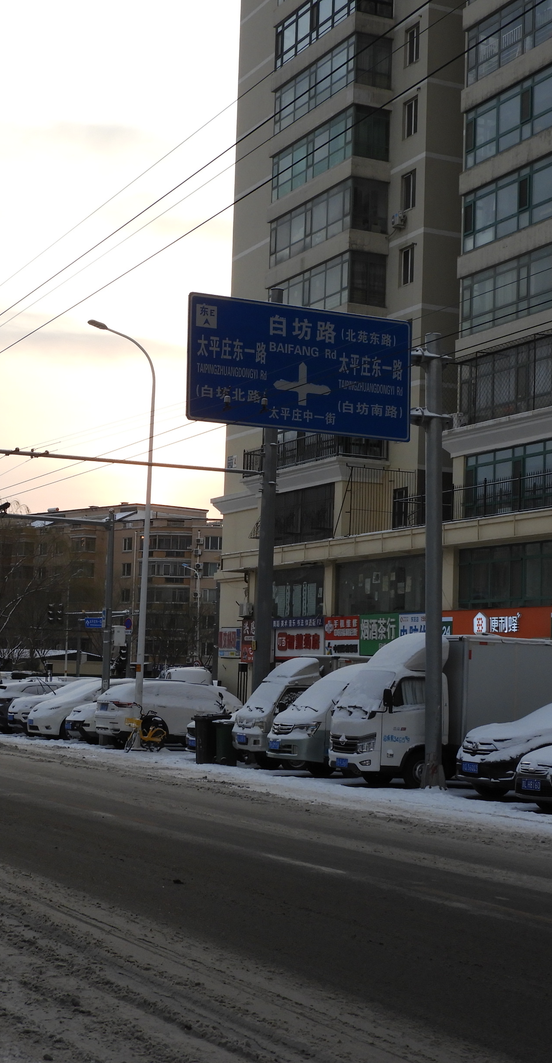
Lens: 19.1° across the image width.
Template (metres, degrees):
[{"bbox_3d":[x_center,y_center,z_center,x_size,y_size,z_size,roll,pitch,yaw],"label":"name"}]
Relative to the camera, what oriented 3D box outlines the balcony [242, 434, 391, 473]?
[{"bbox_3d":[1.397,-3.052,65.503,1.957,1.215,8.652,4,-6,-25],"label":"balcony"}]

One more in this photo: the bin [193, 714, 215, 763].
[{"bbox_3d":[-1.379,4.376,34.722,0.710,1.020,0.580,4,-6,-25],"label":"bin"}]

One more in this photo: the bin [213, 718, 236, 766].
[{"bbox_3d":[-1.066,4.371,34.058,0.530,0.930,0.480,4,-6,-25],"label":"bin"}]

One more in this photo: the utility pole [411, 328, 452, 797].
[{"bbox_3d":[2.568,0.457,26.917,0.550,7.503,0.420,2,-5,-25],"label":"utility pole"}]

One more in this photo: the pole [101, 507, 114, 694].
[{"bbox_3d":[-4.295,2.439,42.048,0.250,6.041,0.250,4,-6,-25],"label":"pole"}]

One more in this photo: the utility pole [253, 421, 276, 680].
[{"bbox_3d":[-0.153,-0.146,33.579,0.380,9.832,0.380,4,-5,-25],"label":"utility pole"}]

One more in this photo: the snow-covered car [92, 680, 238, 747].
[{"bbox_3d":[-1.982,4.543,40.634,4.640,1.680,1.860,4,-6,-25],"label":"snow-covered car"}]

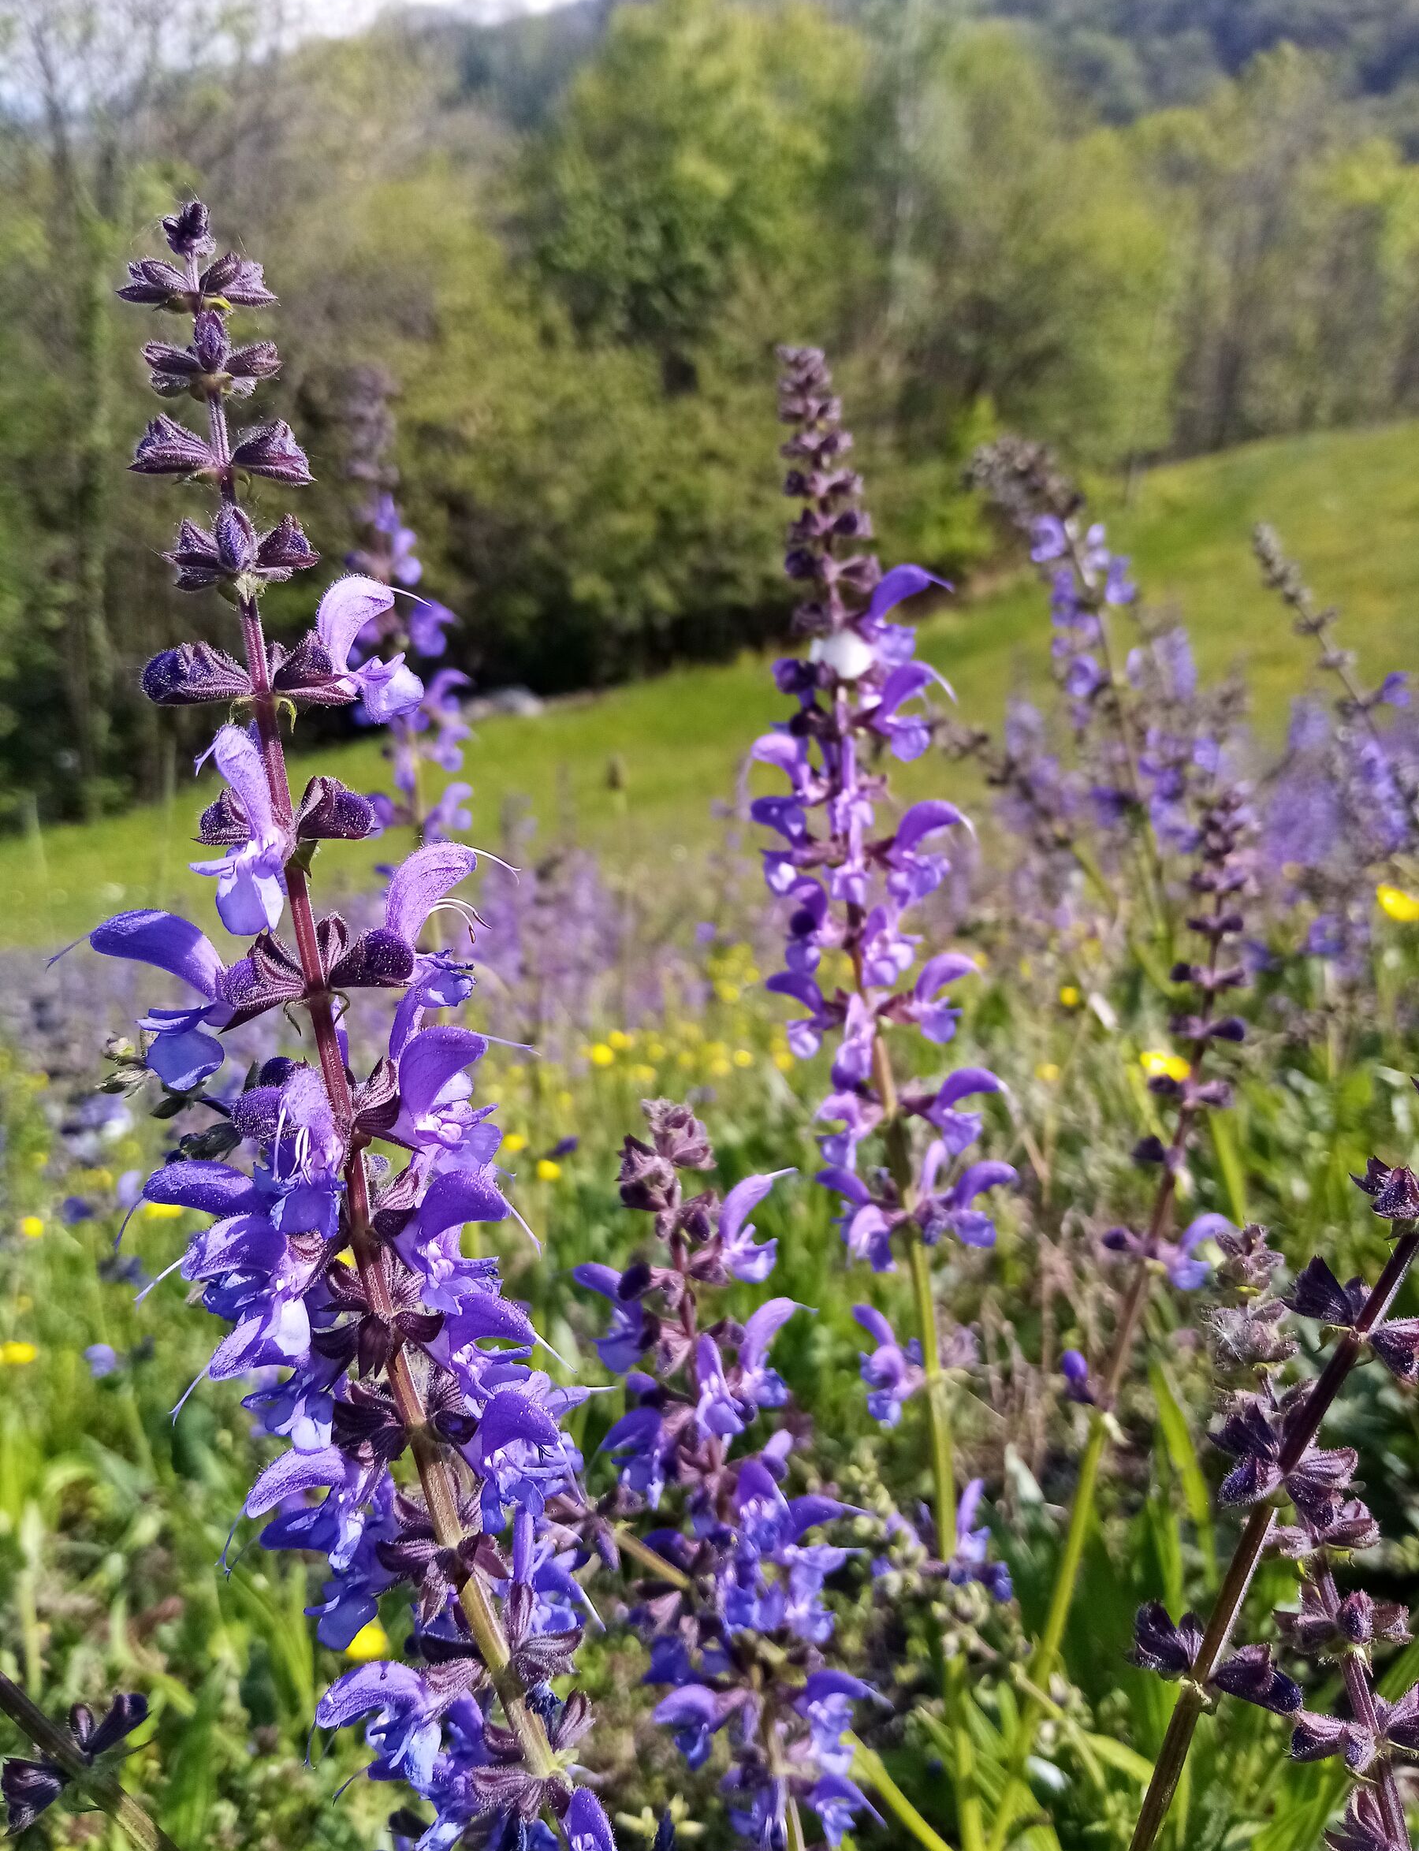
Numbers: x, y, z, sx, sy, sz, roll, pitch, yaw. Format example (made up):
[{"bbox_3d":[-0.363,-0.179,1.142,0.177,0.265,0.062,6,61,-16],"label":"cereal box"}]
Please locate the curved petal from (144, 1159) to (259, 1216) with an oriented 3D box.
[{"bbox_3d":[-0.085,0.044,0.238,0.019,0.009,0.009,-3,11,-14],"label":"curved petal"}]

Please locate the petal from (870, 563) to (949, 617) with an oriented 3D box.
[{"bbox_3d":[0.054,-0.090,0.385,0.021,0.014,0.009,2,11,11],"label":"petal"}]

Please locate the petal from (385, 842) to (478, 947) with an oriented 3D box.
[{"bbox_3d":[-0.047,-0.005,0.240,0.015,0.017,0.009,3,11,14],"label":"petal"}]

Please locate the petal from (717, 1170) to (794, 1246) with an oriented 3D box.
[{"bbox_3d":[0.011,0.068,0.345,0.018,0.018,0.009,3,11,14],"label":"petal"}]

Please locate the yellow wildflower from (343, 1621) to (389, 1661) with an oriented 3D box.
[{"bbox_3d":[-0.159,0.332,0.660,0.023,0.015,0.023,0,11,0],"label":"yellow wildflower"}]

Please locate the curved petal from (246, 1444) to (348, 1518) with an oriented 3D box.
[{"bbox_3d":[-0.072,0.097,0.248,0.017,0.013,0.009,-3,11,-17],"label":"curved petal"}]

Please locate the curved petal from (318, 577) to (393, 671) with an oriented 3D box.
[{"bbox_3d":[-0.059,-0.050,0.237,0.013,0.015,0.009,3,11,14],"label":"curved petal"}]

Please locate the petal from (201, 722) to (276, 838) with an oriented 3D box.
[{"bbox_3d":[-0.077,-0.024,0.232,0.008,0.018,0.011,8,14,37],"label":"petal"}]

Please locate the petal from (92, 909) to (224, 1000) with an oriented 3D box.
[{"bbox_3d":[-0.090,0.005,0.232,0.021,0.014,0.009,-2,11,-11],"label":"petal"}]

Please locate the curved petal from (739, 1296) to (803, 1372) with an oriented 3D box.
[{"bbox_3d":[0.015,0.099,0.345,0.015,0.017,0.009,3,11,14],"label":"curved petal"}]

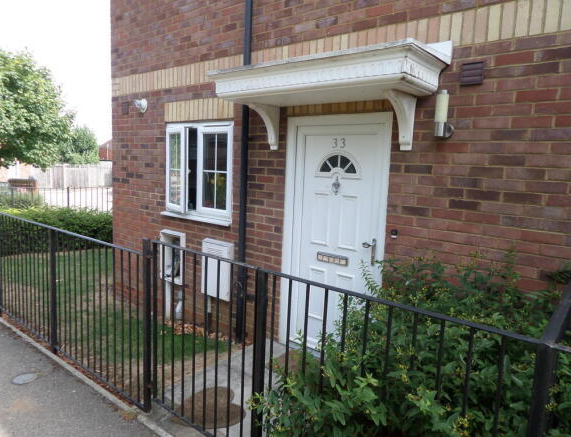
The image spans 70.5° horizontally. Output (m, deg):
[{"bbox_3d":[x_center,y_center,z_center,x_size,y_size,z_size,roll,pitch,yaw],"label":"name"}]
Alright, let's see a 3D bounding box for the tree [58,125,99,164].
[{"bbox_3d":[-15.900,-4.900,31.000,3.300,4.400,3.300,-1,8,-27],"label":"tree"}]

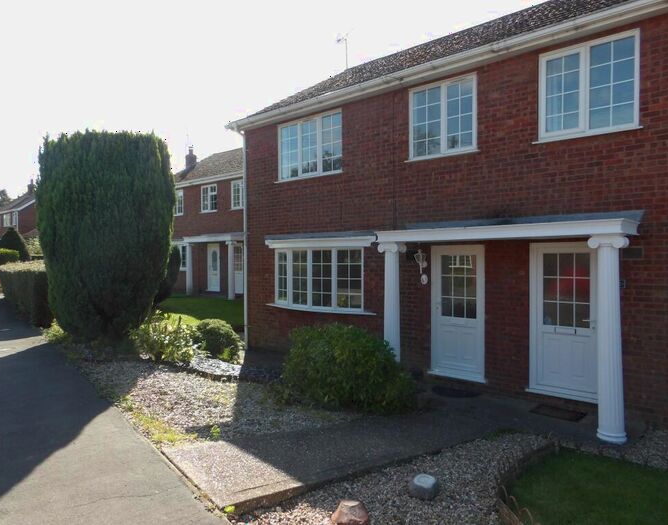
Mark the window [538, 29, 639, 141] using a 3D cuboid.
[{"bbox_3d":[3.309,-2.279,6.361,1.220,1.200,0.110,0,1,41],"label":"window"}]

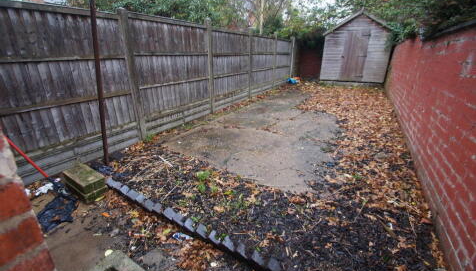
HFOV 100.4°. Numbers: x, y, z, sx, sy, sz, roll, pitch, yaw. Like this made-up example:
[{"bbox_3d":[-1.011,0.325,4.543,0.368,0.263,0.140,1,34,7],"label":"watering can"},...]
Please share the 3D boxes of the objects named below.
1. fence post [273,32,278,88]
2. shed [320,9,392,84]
[{"bbox_3d":[1.342,-2.776,7.292,0.100,1.920,0.100,13,26,30],"label":"fence post"},{"bbox_3d":[4.681,-3.426,7.874,2.200,2.360,1.750,12,26,29],"label":"shed"}]

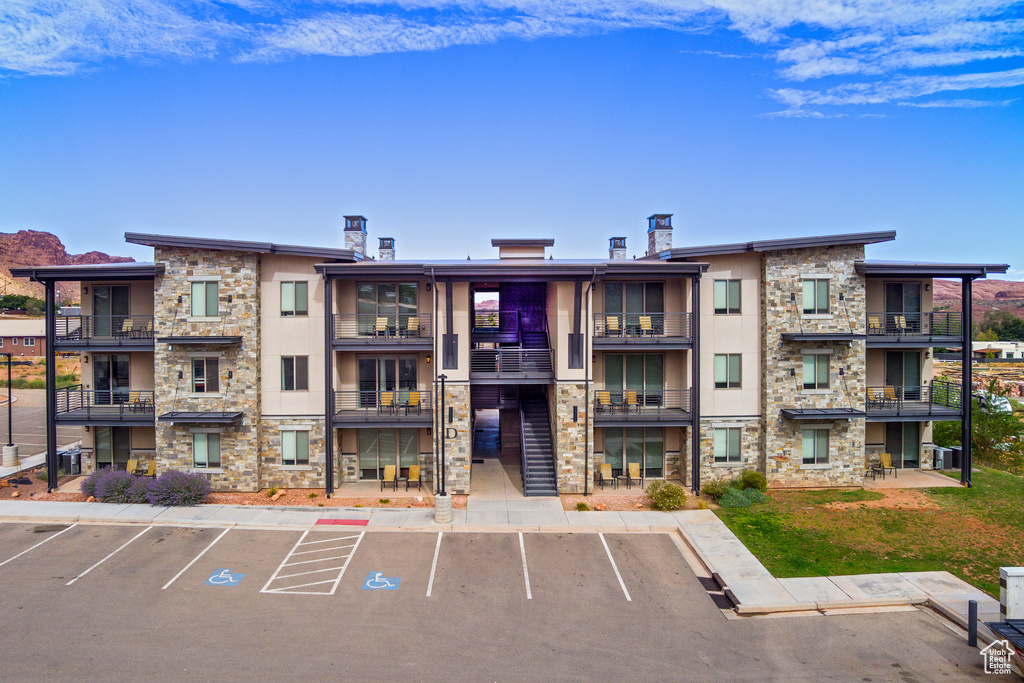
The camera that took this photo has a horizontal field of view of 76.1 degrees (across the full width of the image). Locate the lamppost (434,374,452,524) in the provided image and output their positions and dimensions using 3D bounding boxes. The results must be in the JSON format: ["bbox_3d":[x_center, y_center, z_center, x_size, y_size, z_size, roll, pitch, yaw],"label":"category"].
[{"bbox_3d":[-2.524,3.939,23.947,0.620,5.443,0.620,0,2,-1],"label":"lamppost"}]

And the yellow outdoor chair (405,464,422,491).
[{"bbox_3d":[-4.375,6.041,29.100,0.660,0.980,0.760,0,2,-1],"label":"yellow outdoor chair"}]

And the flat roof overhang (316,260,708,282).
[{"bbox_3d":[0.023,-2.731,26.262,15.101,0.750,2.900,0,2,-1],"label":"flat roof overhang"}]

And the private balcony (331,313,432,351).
[{"bbox_3d":[-5.322,-0.427,28.074,4.150,1.500,2.150,0,2,-1],"label":"private balcony"}]

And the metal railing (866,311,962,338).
[{"bbox_3d":[17.505,-0.736,29.449,4.220,1.100,2.000,0,2,-1],"label":"metal railing"}]

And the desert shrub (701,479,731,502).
[{"bbox_3d":[8.450,6.170,27.300,1.150,0.850,1.100,0,2,-1],"label":"desert shrub"}]

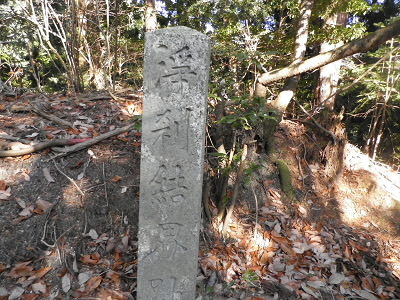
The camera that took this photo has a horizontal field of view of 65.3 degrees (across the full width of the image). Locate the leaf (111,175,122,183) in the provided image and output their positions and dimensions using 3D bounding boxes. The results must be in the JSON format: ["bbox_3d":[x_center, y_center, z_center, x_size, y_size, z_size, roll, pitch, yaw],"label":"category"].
[{"bbox_3d":[-0.585,0.206,2.199,0.085,0.015,0.061,-16,48,-17],"label":"leaf"}]

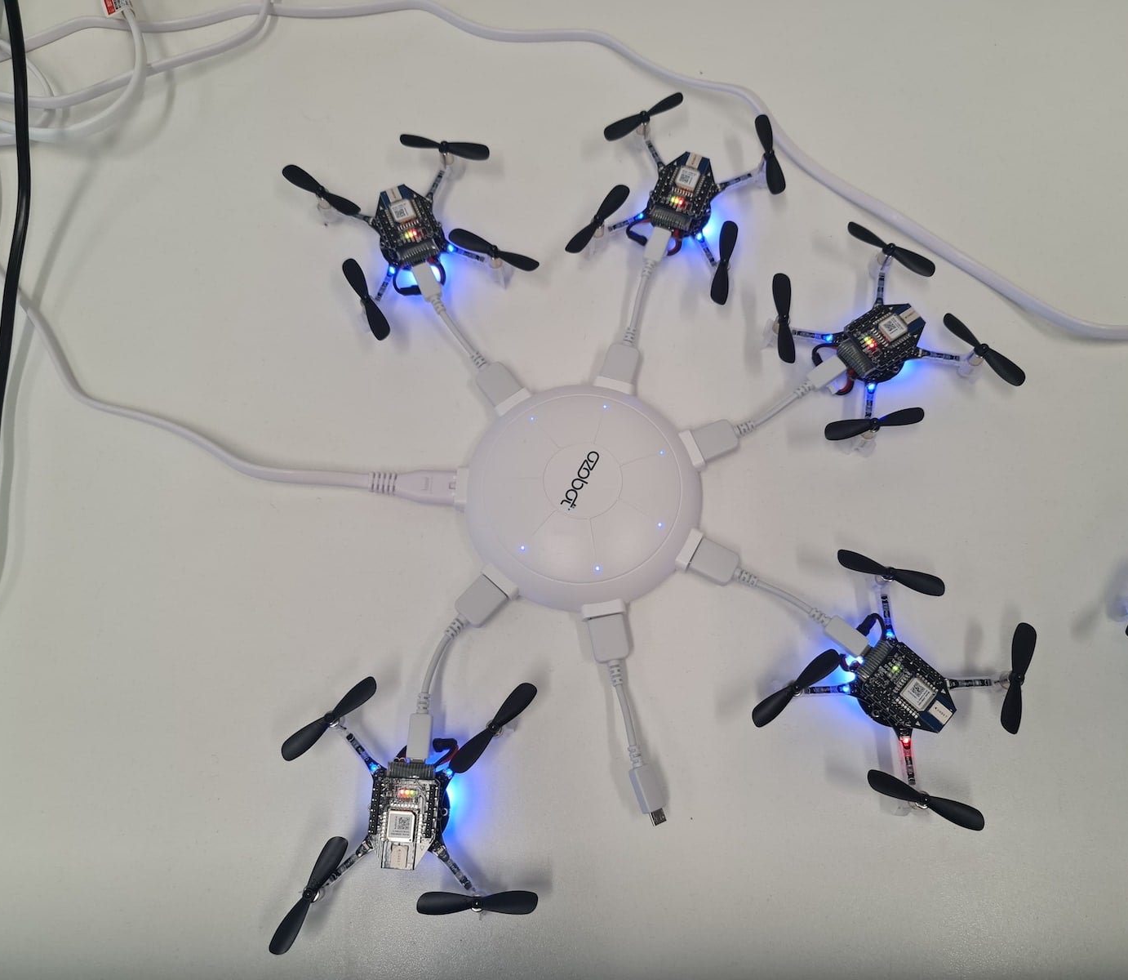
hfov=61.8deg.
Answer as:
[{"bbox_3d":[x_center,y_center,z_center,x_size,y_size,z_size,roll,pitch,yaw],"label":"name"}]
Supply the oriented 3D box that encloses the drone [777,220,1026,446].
[{"bbox_3d":[0.144,-0.065,0.448,0.099,0.030,0.107,-33,75,-10],"label":"drone"}]

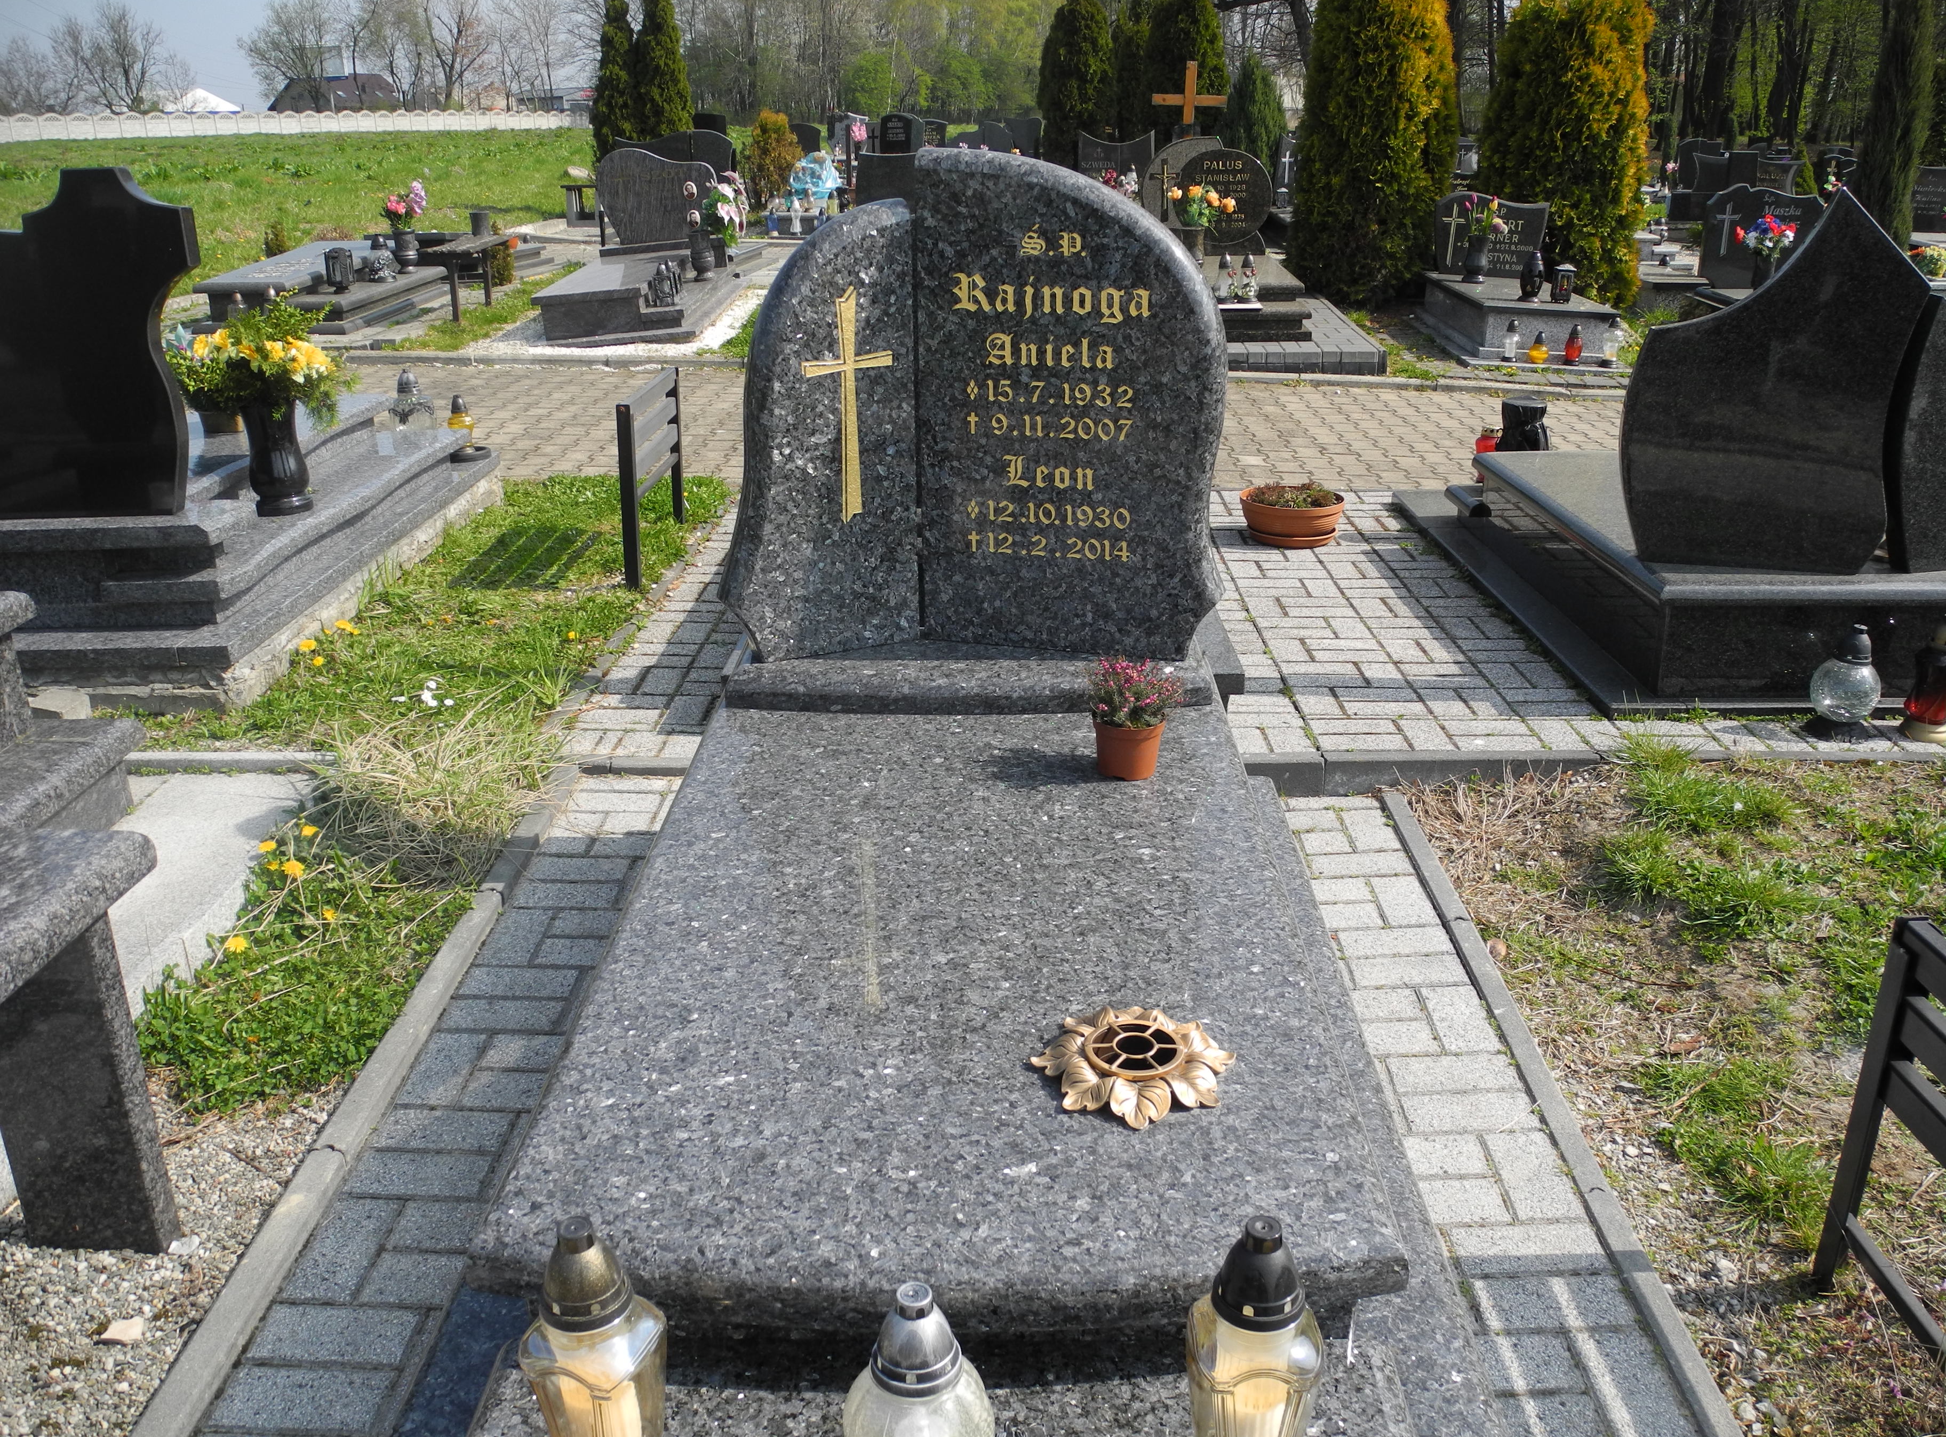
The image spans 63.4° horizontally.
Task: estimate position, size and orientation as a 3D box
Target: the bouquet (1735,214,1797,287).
[{"bbox_3d":[4.997,-2.927,9.912,0.385,0.470,0.300,6,22,14],"label":"bouquet"}]

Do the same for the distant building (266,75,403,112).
[{"bbox_3d":[-69.987,-67.289,172.329,13.000,6.034,10.000,-12,24,-28],"label":"distant building"}]

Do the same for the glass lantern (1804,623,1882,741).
[{"bbox_3d":[1.953,-0.087,3.508,0.148,0.254,0.148,0,21,0],"label":"glass lantern"}]

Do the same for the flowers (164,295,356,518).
[{"bbox_3d":[-2.047,-0.902,4.525,0.520,0.562,0.420,0,21,0],"label":"flowers"}]

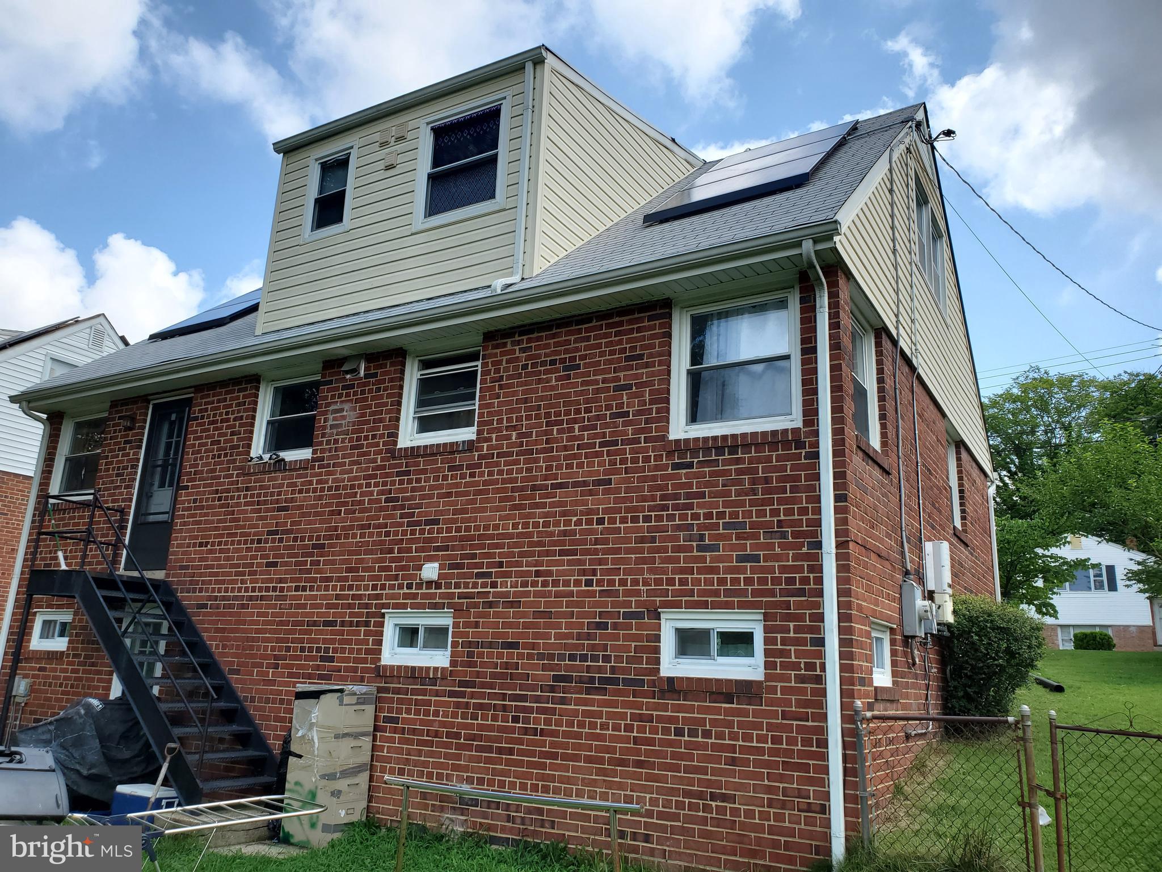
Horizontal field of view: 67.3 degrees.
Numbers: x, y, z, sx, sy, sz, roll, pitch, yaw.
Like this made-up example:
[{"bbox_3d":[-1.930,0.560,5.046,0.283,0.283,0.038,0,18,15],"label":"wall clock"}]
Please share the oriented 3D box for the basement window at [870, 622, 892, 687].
[{"bbox_3d":[2.221,1.649,6.603,0.100,0.465,0.820,-6,-17,30],"label":"basement window"}]

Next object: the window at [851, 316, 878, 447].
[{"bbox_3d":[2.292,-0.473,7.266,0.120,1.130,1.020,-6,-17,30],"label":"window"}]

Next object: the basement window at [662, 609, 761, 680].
[{"bbox_3d":[0.948,1.506,6.319,0.810,0.477,0.100,-6,-17,30],"label":"basement window"}]

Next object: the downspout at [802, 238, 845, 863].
[{"bbox_3d":[1.624,0.639,5.875,0.085,4.180,0.380,-6,-17,30],"label":"downspout"}]

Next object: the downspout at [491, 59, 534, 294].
[{"bbox_3d":[-0.643,-2.597,8.546,0.090,2.620,0.280,-6,-17,29],"label":"downspout"}]

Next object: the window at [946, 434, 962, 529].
[{"bbox_3d":[4.561,0.516,10.785,0.120,1.160,1.040,-7,-18,31],"label":"window"}]

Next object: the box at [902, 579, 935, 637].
[{"bbox_3d":[2.926,1.506,7.552,0.200,0.450,0.280,-7,-18,31],"label":"box"}]

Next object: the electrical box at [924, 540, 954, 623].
[{"bbox_3d":[3.495,1.415,8.494,0.180,0.770,0.340,-7,-18,31],"label":"electrical box"}]

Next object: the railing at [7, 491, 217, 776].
[{"bbox_3d":[-4.390,1.909,9.023,3.320,2.660,0.920,-6,-17,29],"label":"railing"}]

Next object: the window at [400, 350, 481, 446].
[{"bbox_3d":[-1.319,-0.354,8.373,0.995,0.900,0.100,-6,-17,30],"label":"window"}]

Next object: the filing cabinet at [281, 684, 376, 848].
[{"bbox_3d":[-2.250,2.950,7.800,0.660,1.310,0.380,-8,-18,33],"label":"filing cabinet"}]

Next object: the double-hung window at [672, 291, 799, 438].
[{"bbox_3d":[1.216,-0.550,6.864,1.085,1.110,0.100,-6,-17,30],"label":"double-hung window"}]

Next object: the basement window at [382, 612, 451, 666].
[{"bbox_3d":[-1.487,1.850,7.983,0.800,0.485,0.110,-6,-17,29],"label":"basement window"}]

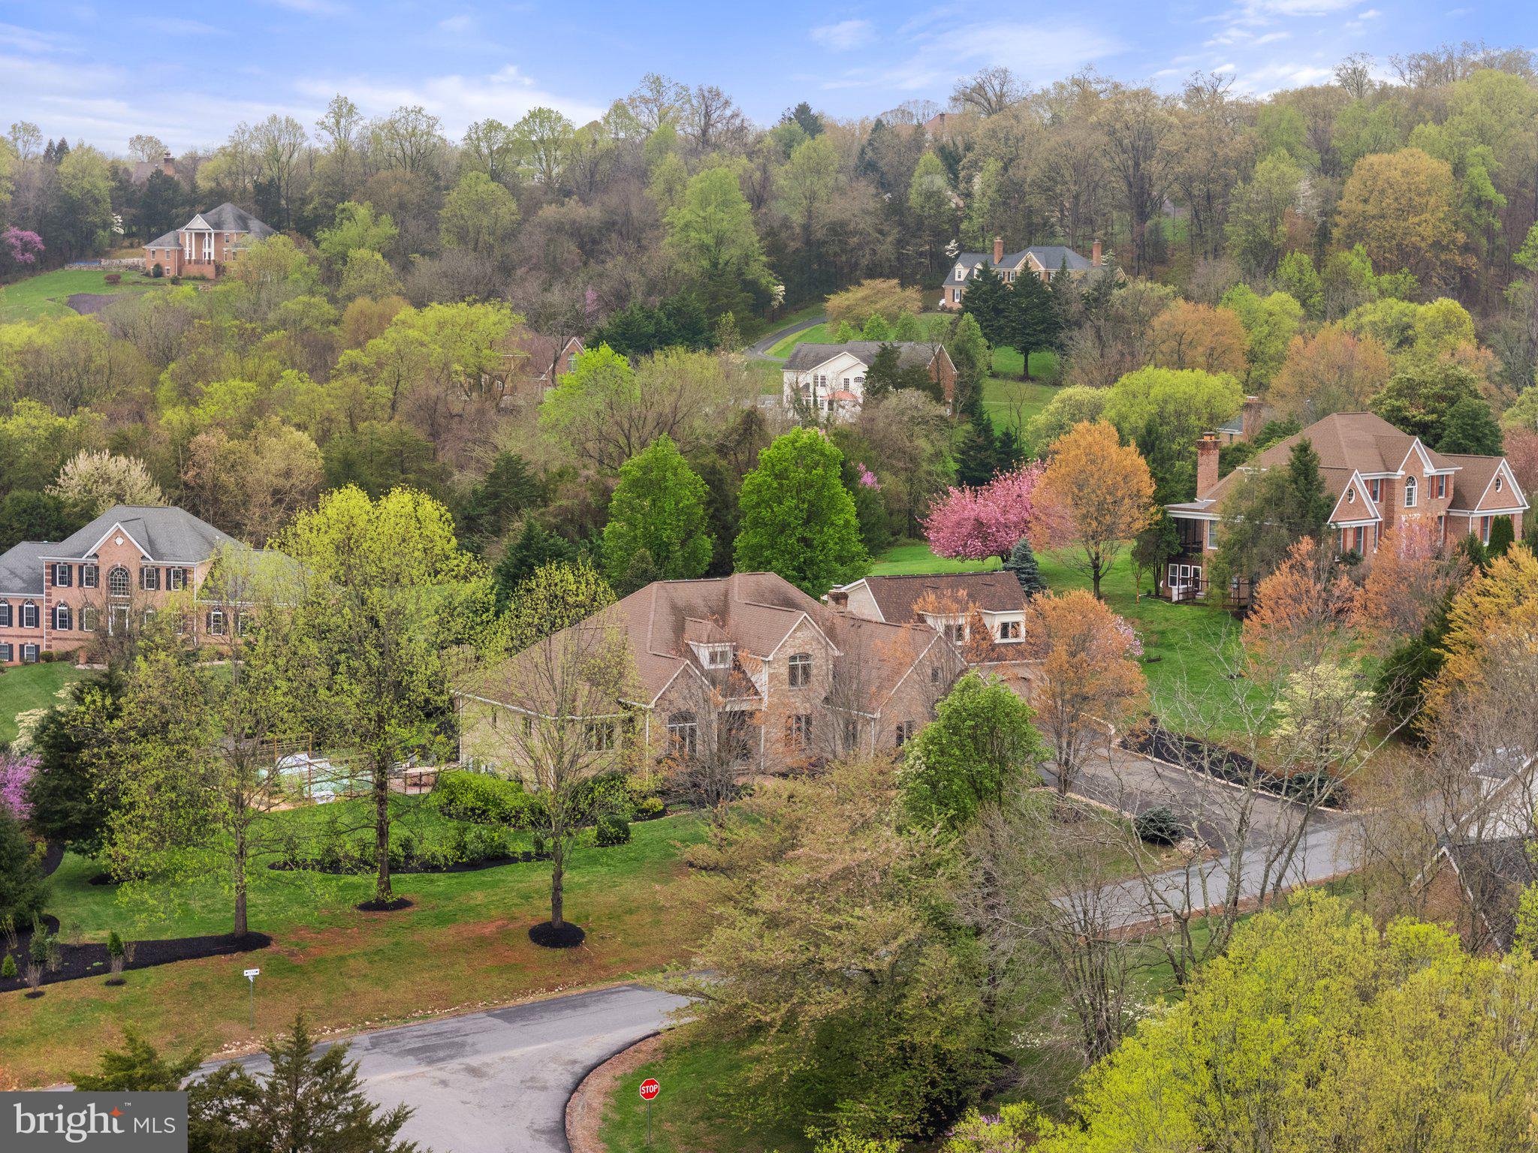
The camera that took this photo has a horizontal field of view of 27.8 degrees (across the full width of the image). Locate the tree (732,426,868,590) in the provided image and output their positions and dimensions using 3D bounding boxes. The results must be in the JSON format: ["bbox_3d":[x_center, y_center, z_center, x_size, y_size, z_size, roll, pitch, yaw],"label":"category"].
[{"bbox_3d":[2.019,-3.378,201.000,8.460,11.580,8.460,1,5,0],"label":"tree"}]

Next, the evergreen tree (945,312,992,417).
[{"bbox_3d":[22.254,-23.662,347.000,5.230,11.270,5.230,1,5,0],"label":"evergreen tree"}]

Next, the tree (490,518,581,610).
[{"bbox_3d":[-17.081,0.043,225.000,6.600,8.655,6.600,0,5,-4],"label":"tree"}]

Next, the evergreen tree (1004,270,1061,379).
[{"bbox_3d":[36.974,-35.876,437.000,8.200,16.138,8.200,1,5,5],"label":"evergreen tree"}]

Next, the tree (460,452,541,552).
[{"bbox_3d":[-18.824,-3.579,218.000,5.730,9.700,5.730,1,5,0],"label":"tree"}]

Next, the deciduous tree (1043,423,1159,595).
[{"bbox_3d":[22.124,-4.481,209.000,7.830,11.010,7.830,1,5,0],"label":"deciduous tree"}]

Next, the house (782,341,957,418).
[{"bbox_3d":[13.123,-25.711,411.383,21.200,10.000,11.500,3,6,28],"label":"house"}]

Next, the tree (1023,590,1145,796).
[{"bbox_3d":[16.429,6.102,162.000,6.380,10.130,6.380,1,5,0],"label":"tree"}]

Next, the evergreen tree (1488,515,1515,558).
[{"bbox_3d":[51.729,-2.798,219.500,1.950,3.124,1.950,2,5,13],"label":"evergreen tree"}]

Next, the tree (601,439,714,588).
[{"bbox_3d":[-8.041,-3.651,225.000,8.100,13.242,8.100,0,5,-2],"label":"tree"}]

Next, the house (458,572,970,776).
[{"bbox_3d":[-2.656,5.252,165.922,25.000,10.200,15.000,-2,6,-31],"label":"house"}]

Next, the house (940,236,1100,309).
[{"bbox_3d":[41.139,-48.098,494.393,24.800,11.200,11.800,5,7,39],"label":"house"}]

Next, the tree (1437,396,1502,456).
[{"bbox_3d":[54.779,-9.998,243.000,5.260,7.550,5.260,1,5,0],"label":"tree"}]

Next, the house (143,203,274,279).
[{"bbox_3d":[-101.882,-61.293,571.289,20.200,13.900,16.500,2,6,17],"label":"house"}]

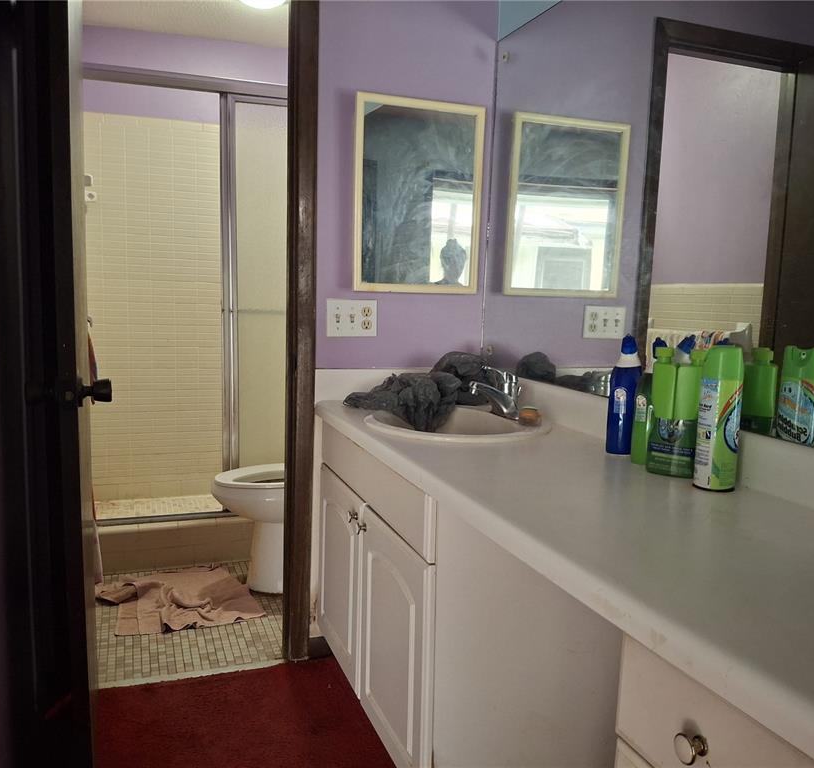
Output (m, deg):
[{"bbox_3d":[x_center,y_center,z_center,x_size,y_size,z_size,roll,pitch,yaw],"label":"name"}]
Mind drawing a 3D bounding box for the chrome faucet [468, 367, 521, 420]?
[{"bbox_3d":[0.241,0.023,2.010,0.166,0.141,0.129,-1,8,-21],"label":"chrome faucet"}]

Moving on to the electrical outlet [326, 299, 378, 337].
[{"bbox_3d":[-0.165,-0.198,2.252,0.160,0.114,0.012,-1,8,-21],"label":"electrical outlet"}]

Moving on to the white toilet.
[{"bbox_3d":[-0.407,0.408,2.969,0.713,0.743,0.426,-1,8,-21],"label":"white toilet"}]

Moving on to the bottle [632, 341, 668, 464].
[{"bbox_3d":[0.510,0.035,1.540,0.074,0.259,0.059,-4,9,-38],"label":"bottle"}]

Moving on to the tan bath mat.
[{"bbox_3d":[-0.856,0.770,2.757,0.564,0.050,0.525,-1,8,-21],"label":"tan bath mat"}]

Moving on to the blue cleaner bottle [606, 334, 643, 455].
[{"bbox_3d":[0.486,0.020,1.644,0.059,0.261,0.074,5,8,22],"label":"blue cleaner bottle"}]

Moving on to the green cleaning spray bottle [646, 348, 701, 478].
[{"bbox_3d":[0.530,0.054,1.437,0.097,0.247,0.061,6,8,28],"label":"green cleaning spray bottle"}]

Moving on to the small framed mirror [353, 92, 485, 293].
[{"bbox_3d":[0.047,-0.572,2.274,0.413,0.576,0.026,-1,8,-21],"label":"small framed mirror"}]

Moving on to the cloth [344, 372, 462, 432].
[{"bbox_3d":[0.004,0.041,2.099,0.287,0.153,0.317,-1,8,-21],"label":"cloth"}]

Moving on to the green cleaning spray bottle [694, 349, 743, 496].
[{"bbox_3d":[0.567,0.062,1.343,0.069,0.257,0.069,4,8,20],"label":"green cleaning spray bottle"}]

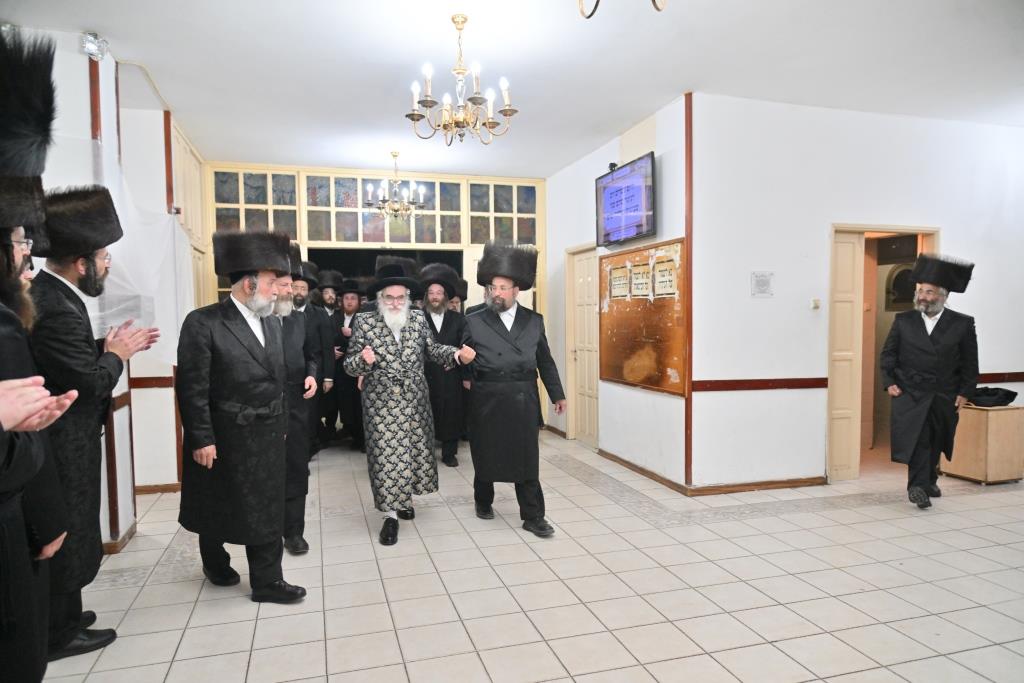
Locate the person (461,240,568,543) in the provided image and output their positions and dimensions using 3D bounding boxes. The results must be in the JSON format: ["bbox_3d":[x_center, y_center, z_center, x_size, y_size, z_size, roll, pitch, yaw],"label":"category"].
[{"bbox_3d":[0.010,0.291,4.600,0.680,1.860,0.540,-1,3,-14],"label":"person"}]

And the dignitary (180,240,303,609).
[{"bbox_3d":[-1.393,0.373,3.530,0.560,1.810,0.570,1,3,22],"label":"dignitary"}]

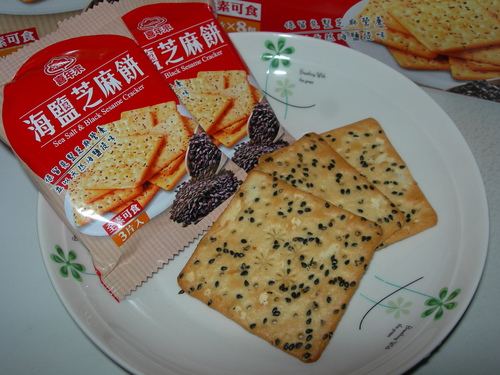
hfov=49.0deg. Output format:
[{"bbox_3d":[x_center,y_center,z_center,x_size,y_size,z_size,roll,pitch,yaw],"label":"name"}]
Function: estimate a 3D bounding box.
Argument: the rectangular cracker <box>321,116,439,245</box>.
[{"bbox_3d":[0.049,0.002,0.286,0.071,0.005,0.071,-18,59,-7],"label":"rectangular cracker"}]

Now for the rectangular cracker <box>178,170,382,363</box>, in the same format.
[{"bbox_3d":[0.014,0.033,0.256,0.071,0.005,0.071,25,66,19],"label":"rectangular cracker"}]

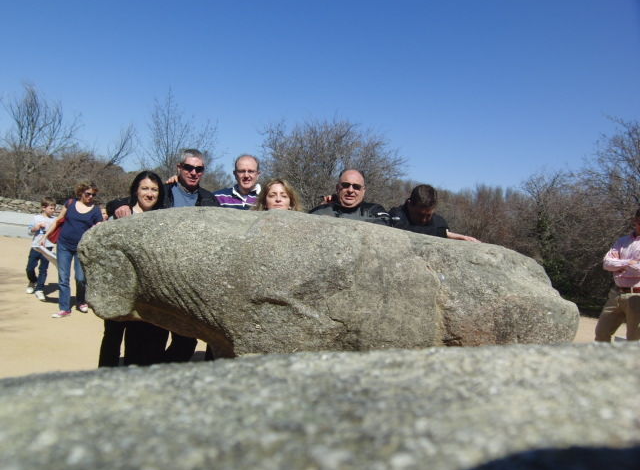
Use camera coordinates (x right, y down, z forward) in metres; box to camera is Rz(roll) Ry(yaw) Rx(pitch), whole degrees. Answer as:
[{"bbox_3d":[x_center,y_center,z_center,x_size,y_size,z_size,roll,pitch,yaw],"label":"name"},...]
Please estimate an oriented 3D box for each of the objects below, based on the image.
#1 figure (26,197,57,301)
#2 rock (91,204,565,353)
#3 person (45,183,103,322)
[{"bbox_3d":[-3.692,0.187,7.323,0.400,1.367,0.400,3,2,-41],"label":"figure"},{"bbox_3d":[0.014,0.609,3.023,2.650,1.350,0.780,4,2,0],"label":"rock"},{"bbox_3d":[-2.938,0.169,6.526,0.660,1.574,0.450,4,2,-17],"label":"person"}]

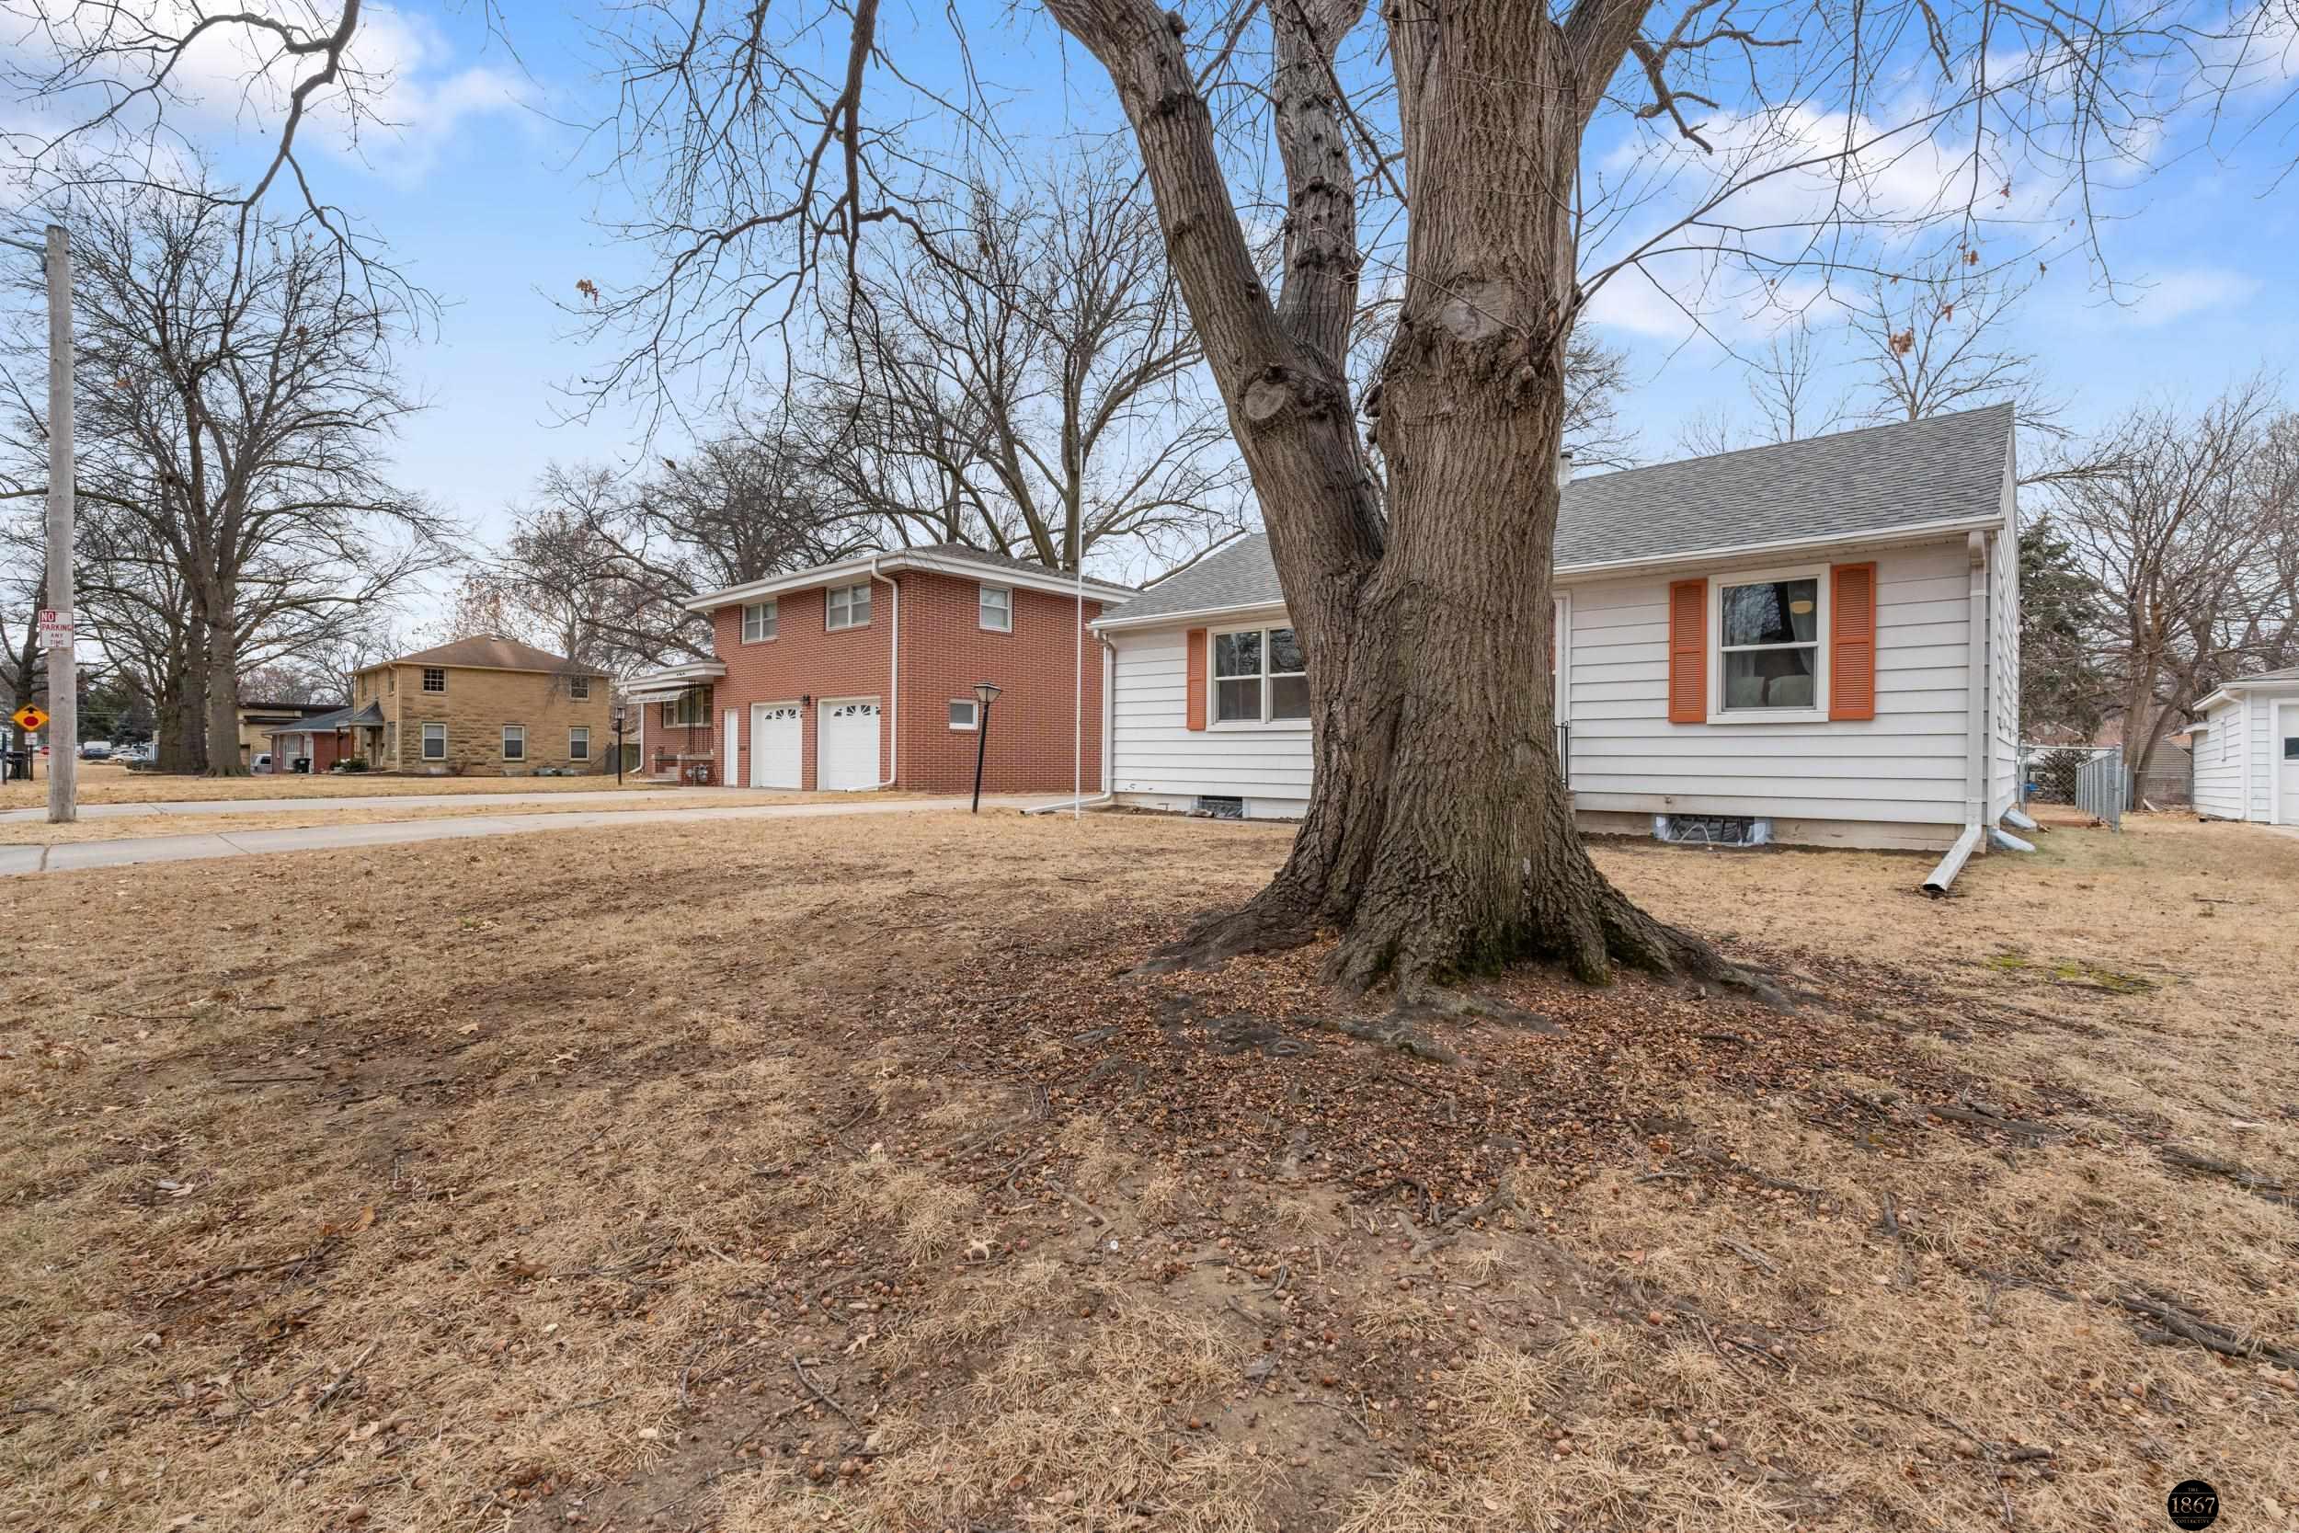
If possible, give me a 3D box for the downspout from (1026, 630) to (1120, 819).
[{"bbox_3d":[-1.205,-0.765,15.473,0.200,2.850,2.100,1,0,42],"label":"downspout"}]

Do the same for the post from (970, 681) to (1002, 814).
[{"bbox_3d":[-2.350,-0.263,14.264,0.420,1.860,0.420,6,0,42],"label":"post"}]

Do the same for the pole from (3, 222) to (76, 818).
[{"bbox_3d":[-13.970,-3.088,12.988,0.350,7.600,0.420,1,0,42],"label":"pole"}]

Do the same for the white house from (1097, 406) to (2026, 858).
[{"bbox_3d":[5.920,-1.756,15.488,11.050,5.000,8.300,1,0,42],"label":"white house"}]

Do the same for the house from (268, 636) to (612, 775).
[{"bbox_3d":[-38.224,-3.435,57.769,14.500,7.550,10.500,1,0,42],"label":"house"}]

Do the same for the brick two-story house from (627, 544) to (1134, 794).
[{"bbox_3d":[-7.490,-2.671,28.911,14.100,6.400,8.800,1,0,42],"label":"brick two-story house"}]

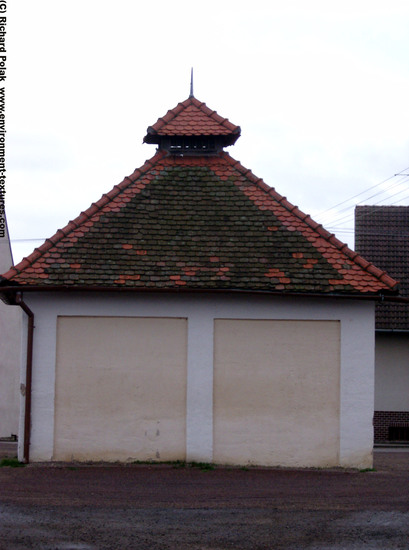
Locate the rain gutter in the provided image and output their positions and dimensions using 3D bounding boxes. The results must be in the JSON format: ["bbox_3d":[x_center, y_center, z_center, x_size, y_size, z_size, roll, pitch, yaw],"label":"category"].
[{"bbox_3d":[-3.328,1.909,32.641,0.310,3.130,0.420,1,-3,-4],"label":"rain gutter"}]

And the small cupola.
[{"bbox_3d":[-0.263,-3.035,36.674,1.920,1.300,1.920,1,-3,-4],"label":"small cupola"}]

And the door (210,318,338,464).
[{"bbox_3d":[1.365,2.219,33.288,2.390,2.740,0.100,1,-3,-4],"label":"door"}]

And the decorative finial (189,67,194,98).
[{"bbox_3d":[-0.258,-3.983,36.724,0.090,0.630,0.090,1,-3,-4],"label":"decorative finial"}]

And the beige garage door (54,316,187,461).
[{"bbox_3d":[-1.546,2.136,33.074,2.450,2.700,0.100,1,-3,-4],"label":"beige garage door"}]

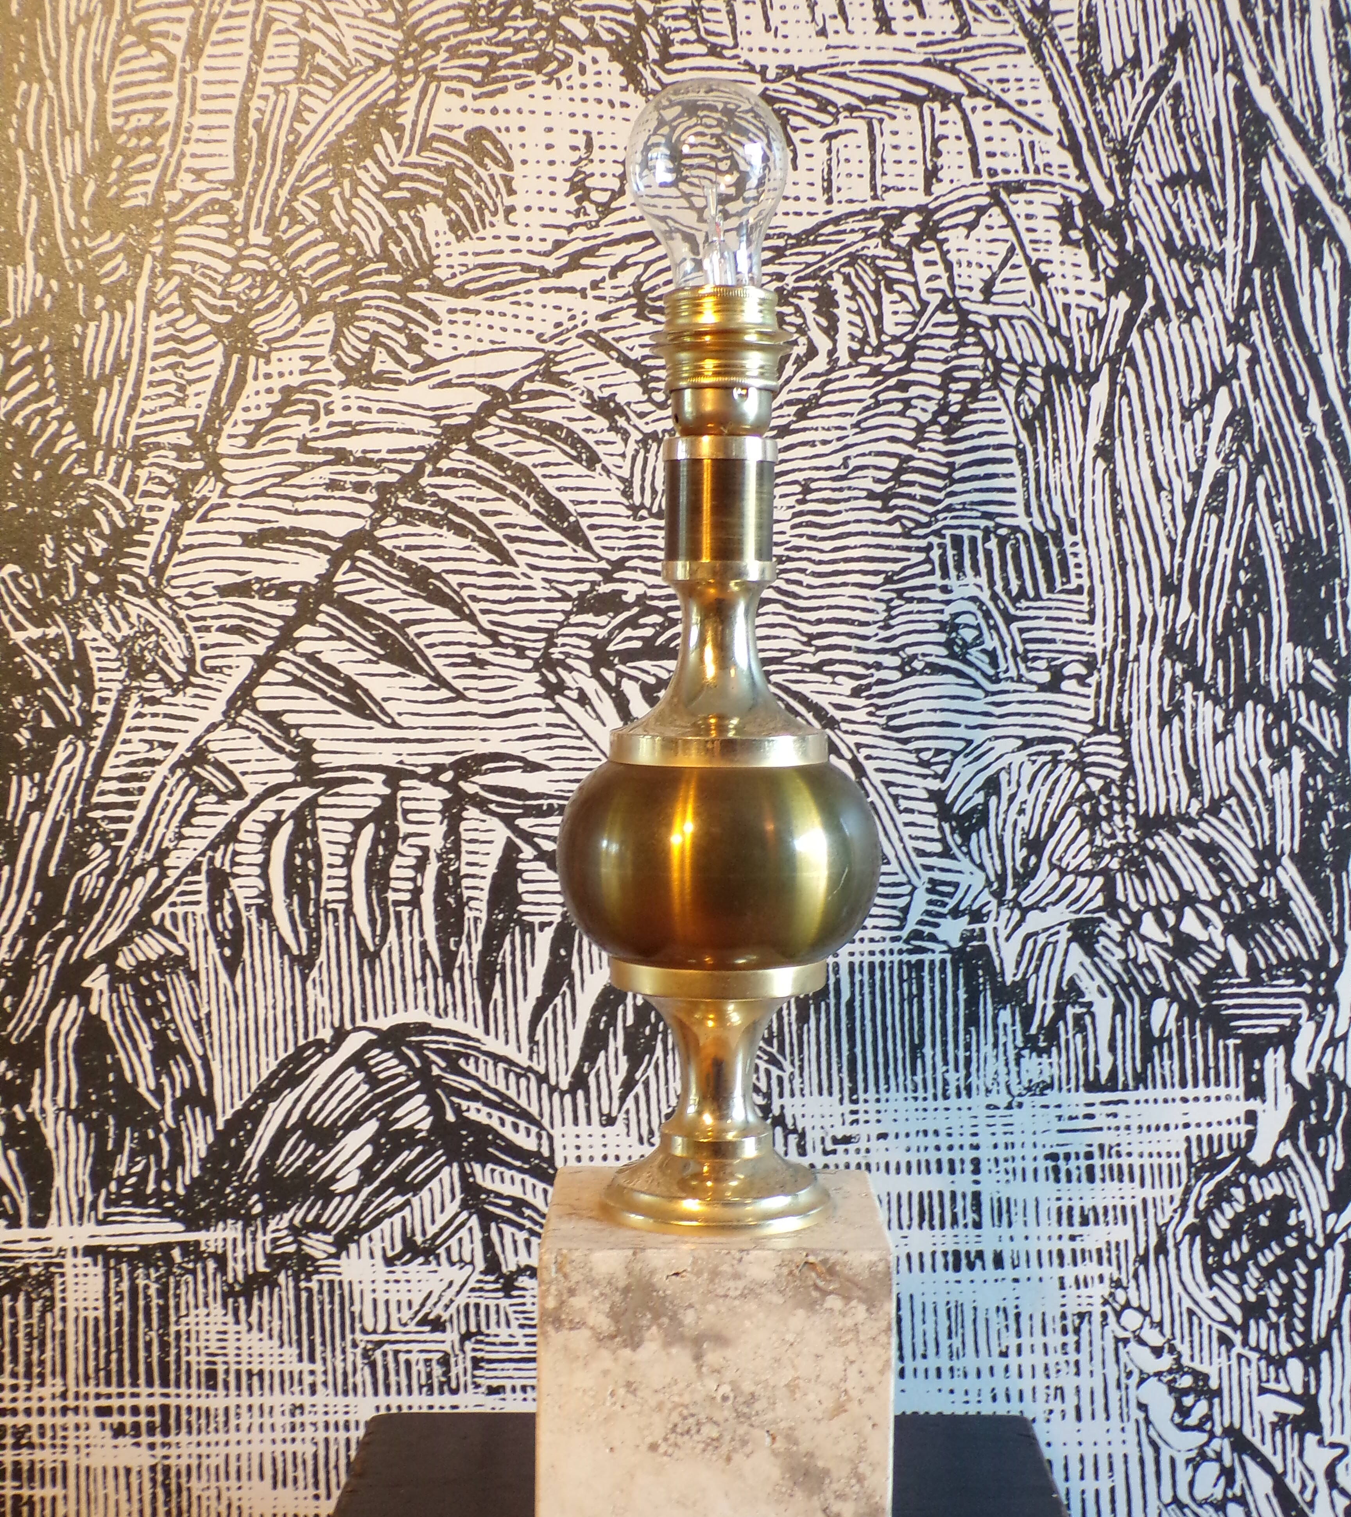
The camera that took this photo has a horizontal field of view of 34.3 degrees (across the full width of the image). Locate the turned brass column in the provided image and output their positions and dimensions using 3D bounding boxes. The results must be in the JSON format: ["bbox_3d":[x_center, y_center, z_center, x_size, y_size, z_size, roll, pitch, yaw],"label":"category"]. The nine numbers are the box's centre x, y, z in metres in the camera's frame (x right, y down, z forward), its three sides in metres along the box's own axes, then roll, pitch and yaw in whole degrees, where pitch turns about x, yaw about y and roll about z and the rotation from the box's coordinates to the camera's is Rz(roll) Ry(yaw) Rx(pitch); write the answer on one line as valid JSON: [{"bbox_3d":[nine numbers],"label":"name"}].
[{"bbox_3d":[0.016,-0.038,0.785,0.117,0.404,0.117,1,4,0],"label":"turned brass column"}]

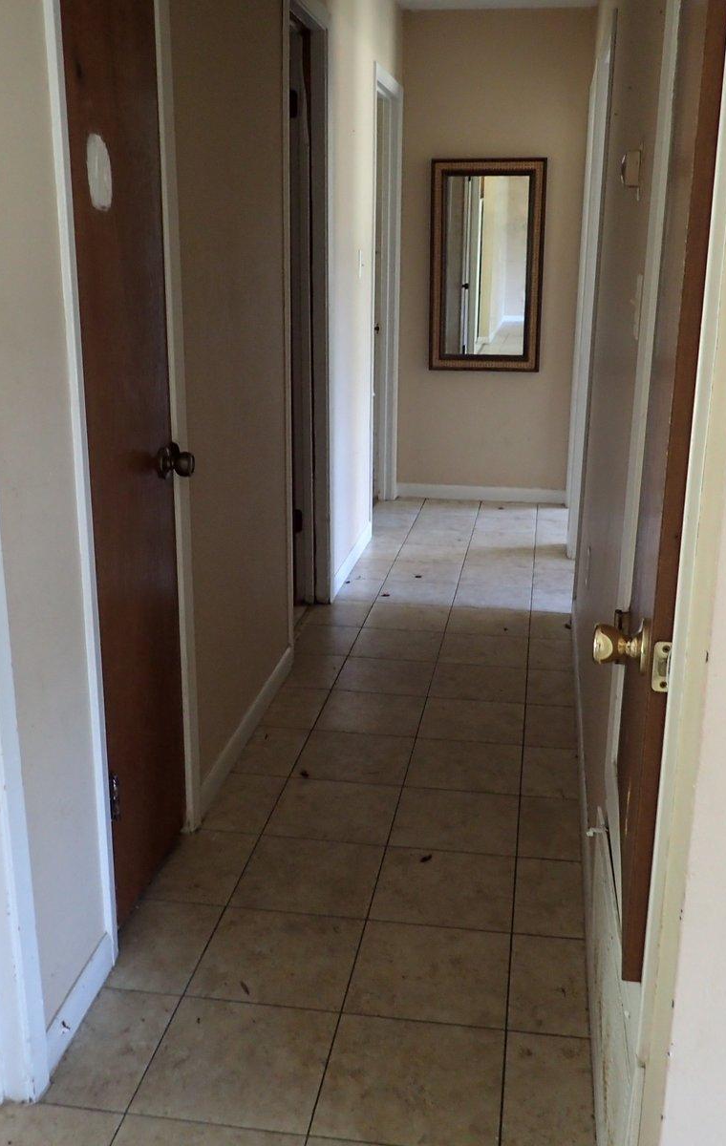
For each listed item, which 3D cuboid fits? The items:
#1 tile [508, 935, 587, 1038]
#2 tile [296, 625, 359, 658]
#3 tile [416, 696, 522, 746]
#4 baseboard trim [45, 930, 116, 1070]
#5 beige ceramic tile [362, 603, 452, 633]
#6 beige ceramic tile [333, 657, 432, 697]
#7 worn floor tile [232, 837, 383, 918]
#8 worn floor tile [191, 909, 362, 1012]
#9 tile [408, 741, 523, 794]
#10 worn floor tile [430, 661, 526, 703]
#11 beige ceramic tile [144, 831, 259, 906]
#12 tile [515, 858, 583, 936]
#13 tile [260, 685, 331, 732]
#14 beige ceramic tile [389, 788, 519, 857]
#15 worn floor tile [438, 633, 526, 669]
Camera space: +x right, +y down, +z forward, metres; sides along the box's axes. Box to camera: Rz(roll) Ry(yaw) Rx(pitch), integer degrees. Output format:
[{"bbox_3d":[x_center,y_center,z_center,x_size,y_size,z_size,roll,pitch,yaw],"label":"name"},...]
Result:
[{"bbox_3d":[0.362,0.807,2.155,0.145,0.010,0.299,3,17,9],"label":"tile"},{"bbox_3d":[-0.135,0.248,3.990,0.220,0.010,0.299,3,17,9],"label":"tile"},{"bbox_3d":[0.331,0.446,3.319,0.303,0.010,0.300,3,17,9],"label":"tile"},{"bbox_3d":[-0.526,0.787,2.048,0.014,0.080,0.303,3,17,9],"label":"baseboard trim"},{"bbox_3d":[0.176,0.174,4.235,0.304,0.010,0.299,3,17,9],"label":"beige ceramic tile"},{"bbox_3d":[0.077,0.347,3.651,0.303,0.010,0.300,3,17,9],"label":"beige ceramic tile"},{"bbox_3d":[-0.117,0.690,2.510,0.303,0.010,0.300,3,17,9],"label":"worn floor tile"},{"bbox_3d":[-0.167,0.778,2.235,0.304,0.010,0.299,3,17,9],"label":"worn floor tile"},{"bbox_3d":[0.284,0.536,3.046,0.305,0.010,0.299,3,17,9],"label":"tile"},{"bbox_3d":[0.382,0.363,3.615,0.305,0.010,0.299,3,17,9],"label":"worn floor tile"},{"bbox_3d":[-0.365,0.679,2.549,0.193,0.010,0.300,3,17,9],"label":"beige ceramic tile"},{"bbox_3d":[0.412,0.718,2.437,0.147,0.010,0.299,3,17,9],"label":"tile"},{"bbox_3d":[-0.206,0.422,3.403,0.166,0.010,0.300,3,17,9],"label":"tile"},{"bbox_3d":[0.235,0.620,2.758,0.304,0.010,0.299,3,17,9],"label":"beige ceramic tile"},{"bbox_3d":[0.431,0.276,3.900,0.305,0.010,0.299,3,17,9],"label":"worn floor tile"}]

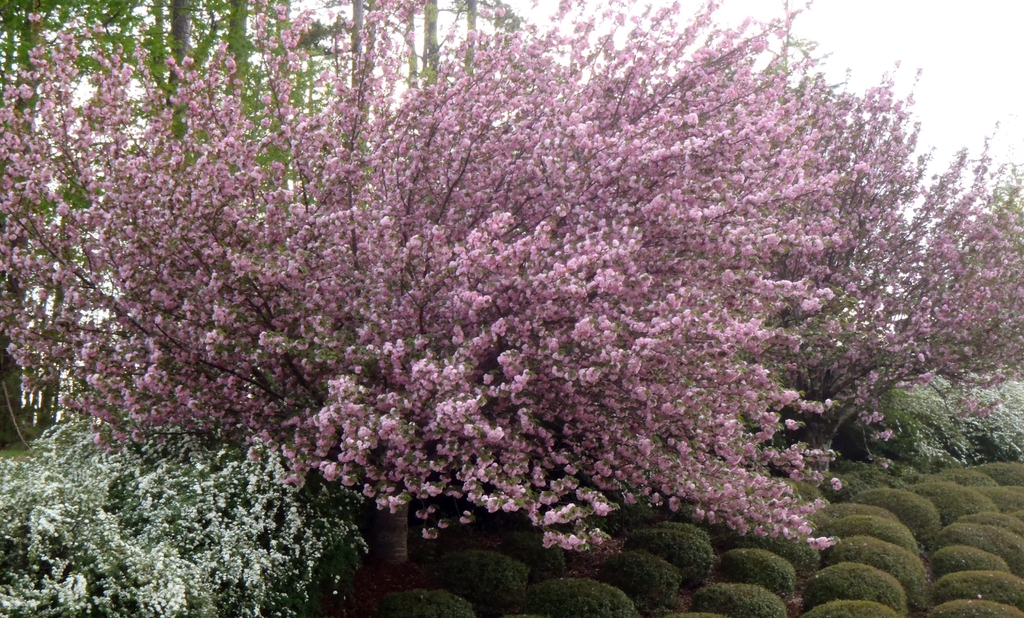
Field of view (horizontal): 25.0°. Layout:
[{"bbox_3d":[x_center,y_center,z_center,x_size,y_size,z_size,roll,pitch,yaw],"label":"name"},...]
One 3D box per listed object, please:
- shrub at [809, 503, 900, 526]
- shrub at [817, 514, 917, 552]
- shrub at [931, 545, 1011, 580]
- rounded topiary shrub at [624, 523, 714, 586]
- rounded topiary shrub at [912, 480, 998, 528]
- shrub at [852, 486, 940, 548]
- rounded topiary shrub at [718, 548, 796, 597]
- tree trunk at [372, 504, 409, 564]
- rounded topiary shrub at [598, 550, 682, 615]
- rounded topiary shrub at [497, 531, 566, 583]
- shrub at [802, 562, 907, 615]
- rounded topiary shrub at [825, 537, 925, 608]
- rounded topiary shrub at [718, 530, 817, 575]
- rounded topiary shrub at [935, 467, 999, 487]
[{"bbox_3d":[3.261,2.134,21.988,0.887,0.570,0.887,0,-2,0],"label":"shrub"},{"bbox_3d":[3.211,2.151,20.888,0.924,0.570,0.924,0,-2,0],"label":"shrub"},{"bbox_3d":[3.988,2.257,20.070,0.696,0.383,0.696,0,1,0],"label":"shrub"},{"bbox_3d":[1.407,2.158,20.610,0.804,0.466,0.804,0,1,0],"label":"rounded topiary shrub"},{"bbox_3d":[4.379,1.961,22.860,0.882,0.485,0.882,0,1,0],"label":"rounded topiary shrub"},{"bbox_3d":[3.778,2.046,22.687,0.915,0.580,0.915,0,-2,0],"label":"shrub"},{"bbox_3d":[2.126,2.266,19.980,0.675,0.385,0.675,0,1,0],"label":"rounded topiary shrub"},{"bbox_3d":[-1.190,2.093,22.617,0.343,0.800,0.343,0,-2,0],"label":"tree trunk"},{"bbox_3d":[1.164,2.463,20.888,0.761,0.560,0.761,0,-2,0],"label":"rounded topiary shrub"},{"bbox_3d":[0.161,2.185,20.610,0.652,0.378,0.652,0,1,0],"label":"rounded topiary shrub"},{"bbox_3d":[2.765,2.282,18.630,0.840,0.470,0.840,0,1,0],"label":"shrub"},{"bbox_3d":[3.135,2.243,19.887,0.914,0.580,0.914,0,-2,0],"label":"rounded topiary shrub"},{"bbox_3d":[2.362,2.250,20.988,0.892,0.560,0.892,0,-2,0],"label":"rounded topiary shrub"},{"bbox_3d":[4.720,1.874,24.120,0.753,0.414,0.753,0,1,0],"label":"rounded topiary shrub"}]

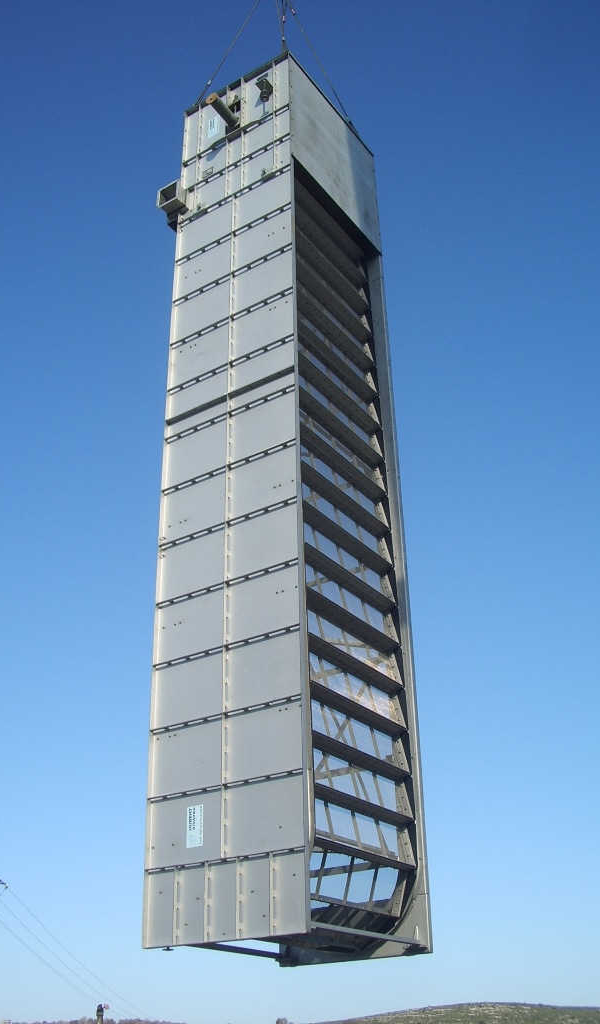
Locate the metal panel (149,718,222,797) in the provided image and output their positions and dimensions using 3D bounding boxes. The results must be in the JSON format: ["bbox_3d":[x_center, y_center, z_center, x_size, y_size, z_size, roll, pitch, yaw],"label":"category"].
[{"bbox_3d":[-1.257,2.677,11.308,1.004,0.769,0.070,-19,-34,29],"label":"metal panel"}]

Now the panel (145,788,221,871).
[{"bbox_3d":[-1.242,3.343,10.939,1.004,0.754,0.070,-19,-34,29],"label":"panel"}]

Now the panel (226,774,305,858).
[{"bbox_3d":[-0.393,3.051,10.445,1.045,0.754,0.070,-19,-34,29],"label":"panel"}]

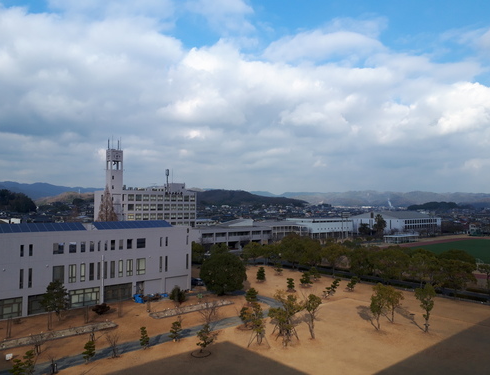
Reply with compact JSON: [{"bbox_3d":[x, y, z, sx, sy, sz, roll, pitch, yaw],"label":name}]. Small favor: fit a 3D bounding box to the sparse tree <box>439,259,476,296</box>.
[{"bbox_3d":[41.810,17.440,76.890,7.480,6.440,7.480,0,-3,0],"label":"sparse tree"}]

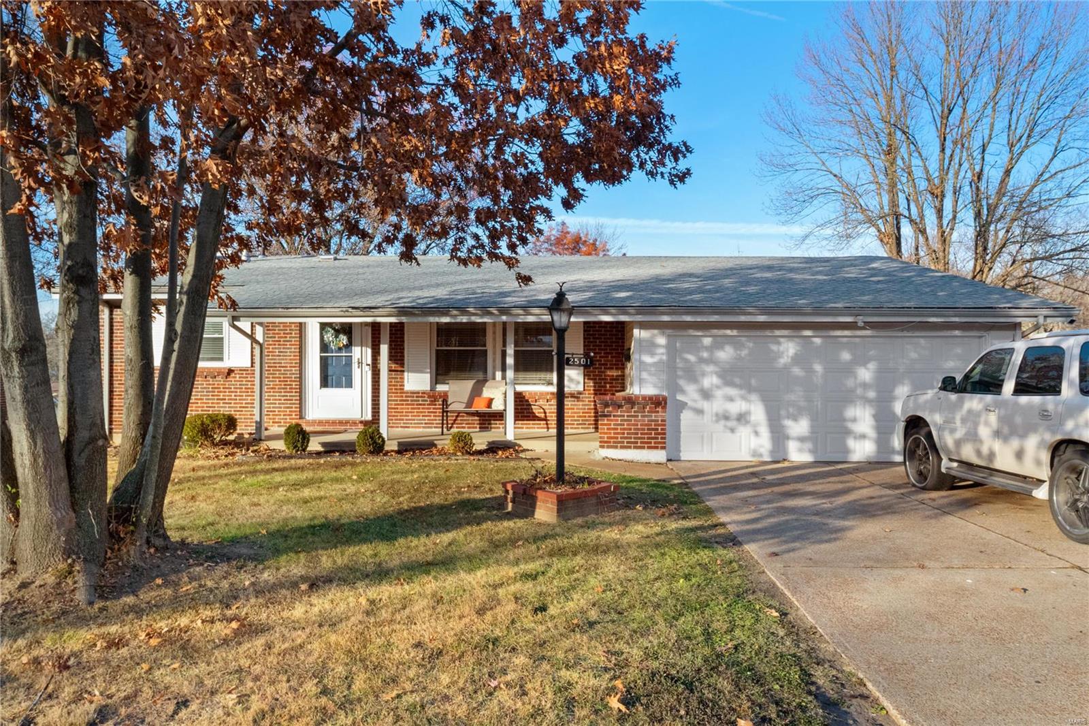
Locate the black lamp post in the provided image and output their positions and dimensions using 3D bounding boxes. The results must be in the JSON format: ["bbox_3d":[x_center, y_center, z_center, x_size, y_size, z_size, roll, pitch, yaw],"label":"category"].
[{"bbox_3d":[0.172,0.225,8.330,0.270,2.140,0.270,0,0,0],"label":"black lamp post"}]

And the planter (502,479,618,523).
[{"bbox_3d":[0.167,1.430,8.330,0.870,0.285,0.940,0,0,-39],"label":"planter"}]

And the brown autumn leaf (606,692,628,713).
[{"bbox_3d":[0.338,1.555,3.620,0.105,0.040,0.130,0,0,0],"label":"brown autumn leaf"}]

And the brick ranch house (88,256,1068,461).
[{"bbox_3d":[-0.470,-0.470,17.400,16.700,4.050,11.700,0,0,2],"label":"brick ranch house"}]

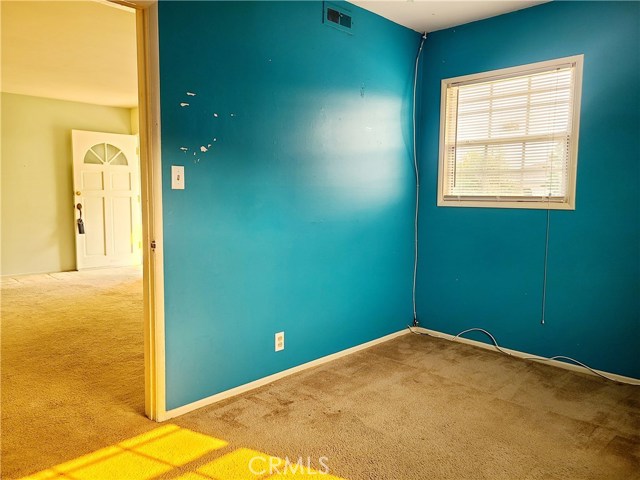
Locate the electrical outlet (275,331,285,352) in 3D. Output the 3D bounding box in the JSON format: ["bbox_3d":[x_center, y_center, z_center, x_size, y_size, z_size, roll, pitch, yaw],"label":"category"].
[{"bbox_3d":[-0.244,0.633,2.984,0.012,0.115,0.071,6,8,44],"label":"electrical outlet"}]

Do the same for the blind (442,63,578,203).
[{"bbox_3d":[1.320,-0.730,3.471,0.915,0.904,0.040,6,8,44],"label":"blind"}]

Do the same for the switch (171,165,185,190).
[{"bbox_3d":[-0.704,-0.310,2.405,0.015,0.115,0.070,6,8,44],"label":"switch"}]

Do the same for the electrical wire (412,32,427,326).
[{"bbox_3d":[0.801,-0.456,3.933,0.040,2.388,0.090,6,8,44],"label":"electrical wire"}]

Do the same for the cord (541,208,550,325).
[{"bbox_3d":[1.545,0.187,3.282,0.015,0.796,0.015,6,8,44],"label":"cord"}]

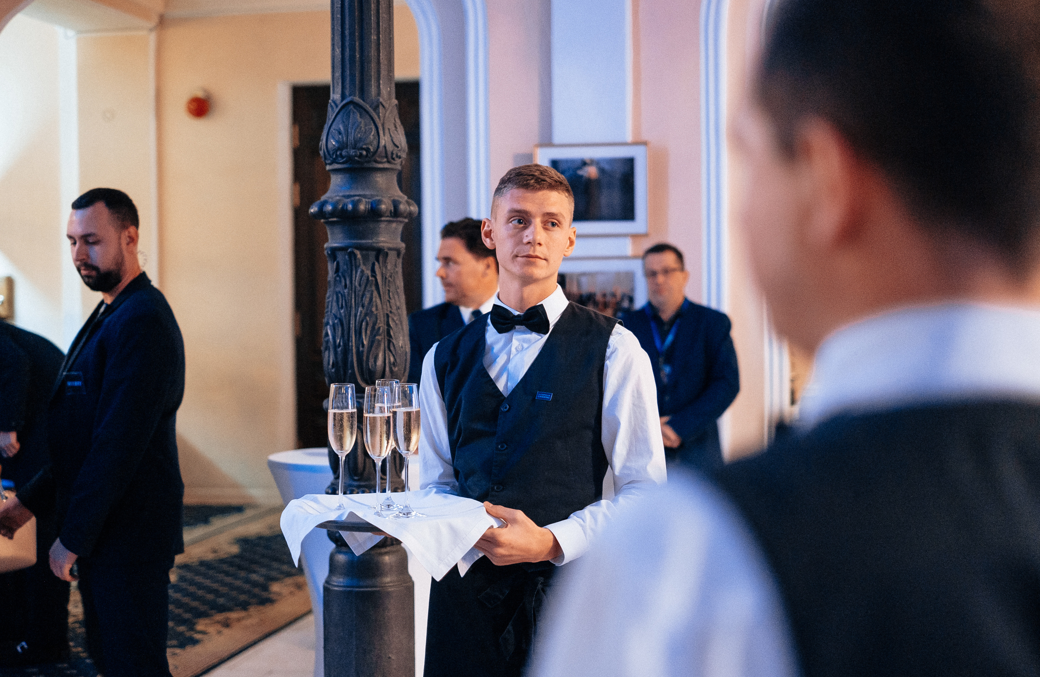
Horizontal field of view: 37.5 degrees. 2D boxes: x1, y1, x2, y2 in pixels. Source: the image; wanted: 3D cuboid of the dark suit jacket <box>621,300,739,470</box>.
[{"bbox_3d":[0.571,0.234,5.930,0.540,0.770,0.320,-1,1,7],"label":"dark suit jacket"}]

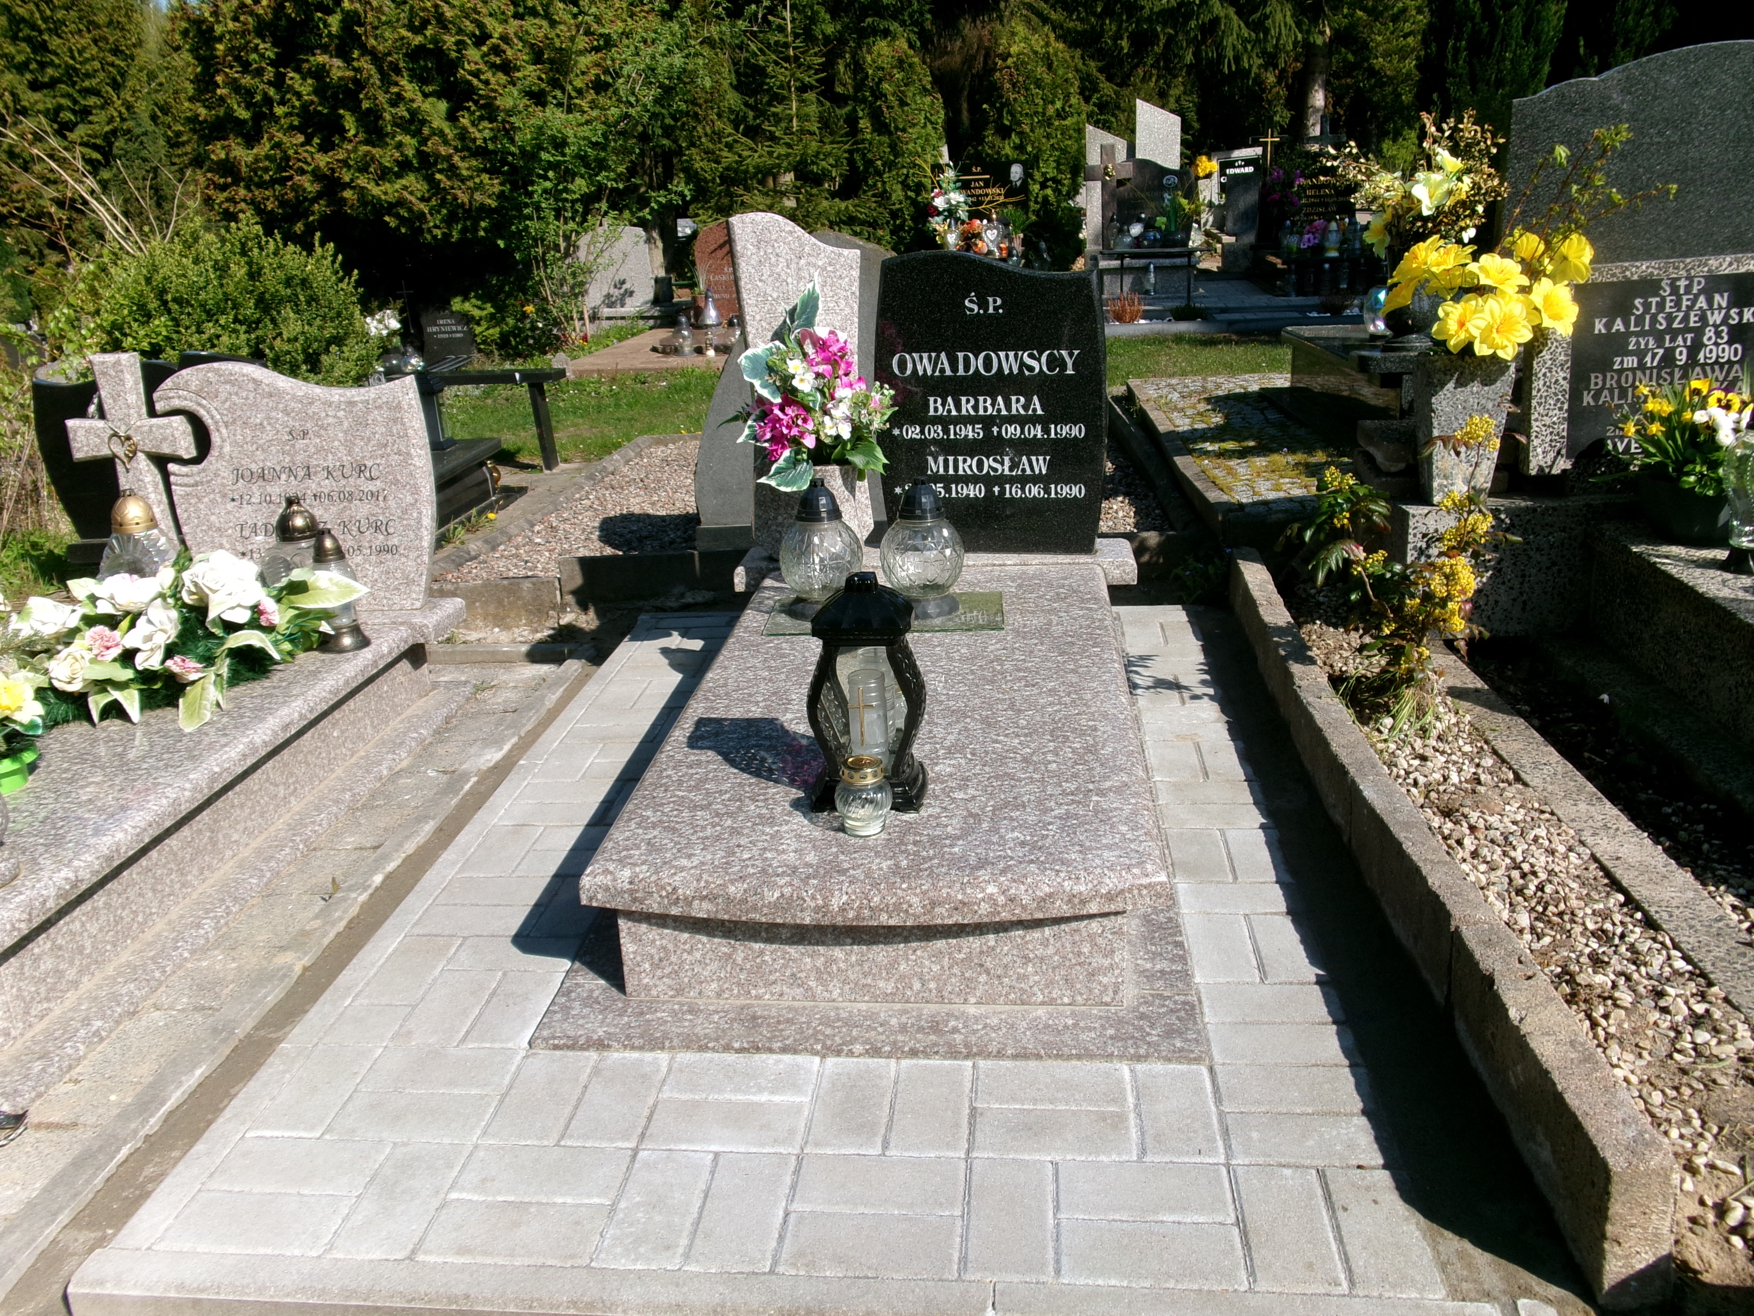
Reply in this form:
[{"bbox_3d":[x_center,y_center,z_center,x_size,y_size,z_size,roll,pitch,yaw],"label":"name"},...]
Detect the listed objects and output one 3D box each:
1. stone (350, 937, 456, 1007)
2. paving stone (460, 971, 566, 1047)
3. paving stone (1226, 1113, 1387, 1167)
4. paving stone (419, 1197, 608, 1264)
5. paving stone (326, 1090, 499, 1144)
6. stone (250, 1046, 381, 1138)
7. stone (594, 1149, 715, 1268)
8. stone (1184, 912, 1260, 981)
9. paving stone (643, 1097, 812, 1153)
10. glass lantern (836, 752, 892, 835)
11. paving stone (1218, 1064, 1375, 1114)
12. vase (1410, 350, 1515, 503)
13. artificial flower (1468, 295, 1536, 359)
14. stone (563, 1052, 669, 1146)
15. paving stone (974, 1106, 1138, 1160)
[{"bbox_3d":[-0.727,0.514,2.213,0.100,0.060,0.200,-1,19,6],"label":"stone"},{"bbox_3d":[-0.518,0.532,2.057,0.100,0.060,0.200,-1,19,6],"label":"paving stone"},{"bbox_3d":[0.531,0.619,1.745,0.200,0.060,0.100,-1,19,6],"label":"paving stone"},{"bbox_3d":[-0.419,0.695,1.659,0.200,0.060,0.100,-1,19,6],"label":"paving stone"},{"bbox_3d":[-0.596,0.620,1.845,0.200,0.055,0.100,-1,19,6],"label":"paving stone"},{"bbox_3d":[-0.757,0.614,1.932,0.100,0.060,0.200,-1,19,6],"label":"stone"},{"bbox_3d":[-0.258,0.674,1.684,0.100,0.060,0.199,-1,19,6],"label":"stone"},{"bbox_3d":[0.518,0.462,2.135,0.093,0.060,0.199,-1,19,6],"label":"stone"},{"bbox_3d":[-0.189,0.615,1.799,0.200,0.055,0.100,-1,19,6],"label":"paving stone"},{"bbox_3d":[-0.018,0.197,2.020,0.080,0.100,0.080,-1,19,6],"label":"glass lantern"},{"bbox_3d":[0.534,0.575,1.813,0.200,0.055,0.100,-1,19,6],"label":"paving stone"},{"bbox_3d":[1.259,-0.496,3.058,0.165,0.300,0.145,-3,18,2],"label":"vase"},{"bbox_3d":[1.277,-0.679,2.910,0.137,0.132,0.070,5,21,23],"label":"artificial flower"},{"bbox_3d":[-0.334,0.601,1.851,0.095,0.060,0.193,-1,19,6],"label":"stone"},{"bbox_3d":[0.218,0.611,1.753,0.200,0.055,0.100,-1,19,6],"label":"paving stone"}]

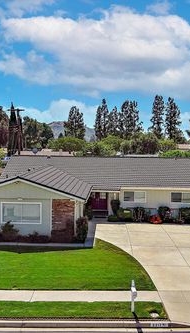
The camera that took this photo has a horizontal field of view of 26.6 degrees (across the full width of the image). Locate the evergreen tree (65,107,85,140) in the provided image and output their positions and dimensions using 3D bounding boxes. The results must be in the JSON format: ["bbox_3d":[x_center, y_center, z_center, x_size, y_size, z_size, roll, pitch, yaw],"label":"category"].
[{"bbox_3d":[-6.698,-10.692,130.560,6.800,17.400,6.800,1,4,3],"label":"evergreen tree"}]

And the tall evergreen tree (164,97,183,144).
[{"bbox_3d":[19.108,-8.804,98.000,4.870,16.420,4.870,1,4,4],"label":"tall evergreen tree"}]

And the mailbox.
[{"bbox_3d":[1.536,5.258,16.172,0.230,1.290,0.500,1,4,1],"label":"mailbox"}]

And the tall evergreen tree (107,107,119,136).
[{"bbox_3d":[5.894,-10.716,130.569,4.200,17.680,4.200,1,4,3],"label":"tall evergreen tree"}]

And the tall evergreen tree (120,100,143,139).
[{"bbox_3d":[11.537,-11.501,130.623,7.000,19.340,7.000,1,4,3],"label":"tall evergreen tree"}]

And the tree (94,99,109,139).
[{"bbox_3d":[1.704,-8.656,98.000,3.650,15.750,3.650,1,4,4],"label":"tree"}]

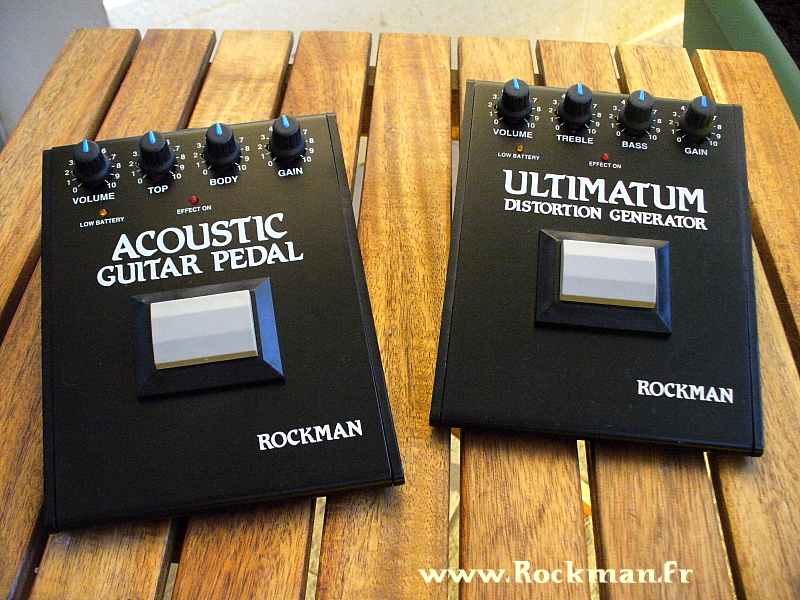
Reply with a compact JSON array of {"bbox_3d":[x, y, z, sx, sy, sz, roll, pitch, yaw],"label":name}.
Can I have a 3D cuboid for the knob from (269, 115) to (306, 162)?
[{"bbox_3d":[-0.052,-0.075,0.391,0.017,0.016,0.017,-8,67,-8],"label":"knob"}]

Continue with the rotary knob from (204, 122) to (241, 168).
[{"bbox_3d":[-0.081,-0.071,0.387,0.017,0.016,0.017,-8,67,-8],"label":"rotary knob"}]

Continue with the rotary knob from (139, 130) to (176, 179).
[{"bbox_3d":[-0.110,-0.067,0.383,0.017,0.016,0.017,-8,67,-8],"label":"rotary knob"}]

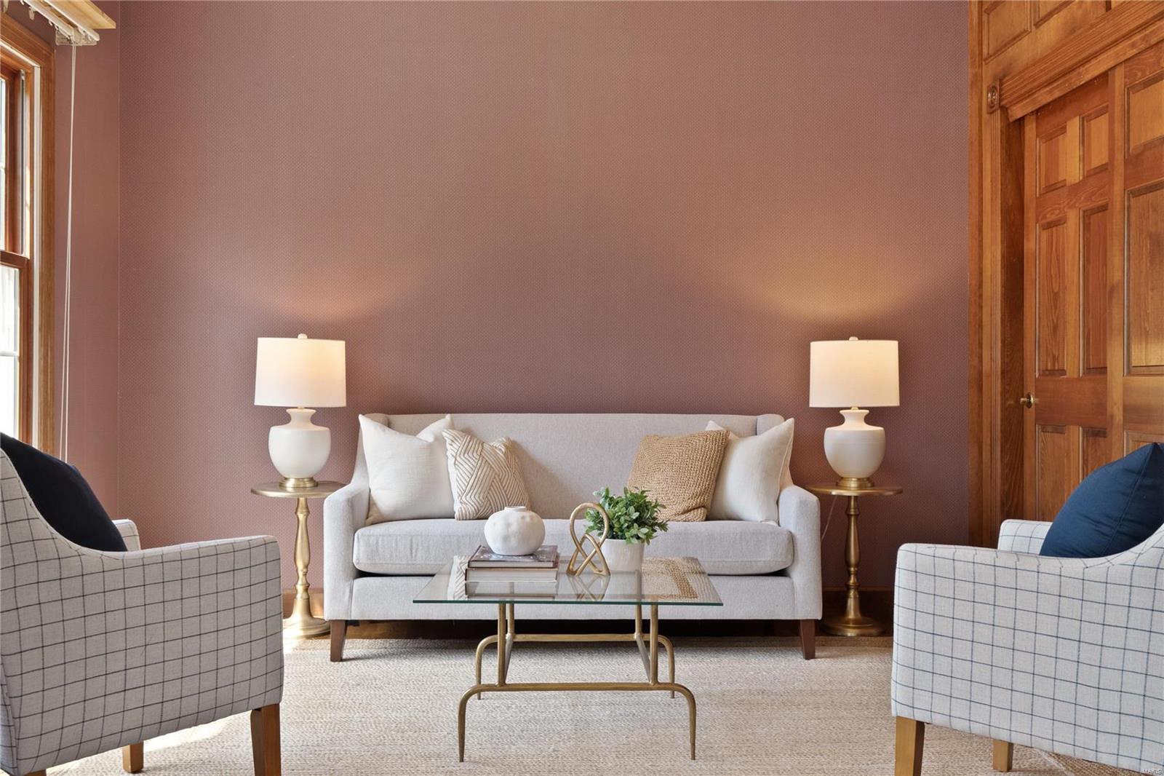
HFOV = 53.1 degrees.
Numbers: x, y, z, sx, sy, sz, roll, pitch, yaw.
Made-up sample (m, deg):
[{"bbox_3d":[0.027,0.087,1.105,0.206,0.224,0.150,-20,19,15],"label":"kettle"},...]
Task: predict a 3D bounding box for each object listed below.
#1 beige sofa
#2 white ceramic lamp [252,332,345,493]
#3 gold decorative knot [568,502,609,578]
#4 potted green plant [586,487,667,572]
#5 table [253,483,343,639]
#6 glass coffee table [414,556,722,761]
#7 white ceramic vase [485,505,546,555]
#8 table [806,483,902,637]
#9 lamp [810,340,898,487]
[{"bbox_3d":[-0.038,0.576,4.826,1.888,0.928,0.837,0,0,-1],"label":"beige sofa"},{"bbox_3d":[-1.203,0.102,4.971,0.392,0.654,0.392,0,0,-1],"label":"white ceramic lamp"},{"bbox_3d":[0.020,0.467,3.635,0.132,0.227,0.075,0,0,0],"label":"gold decorative knot"},{"bbox_3d":[0.143,0.450,3.744,0.260,0.261,0.255,0,0,-1],"label":"potted green plant"},{"bbox_3d":[-1.199,0.735,4.971,0.433,0.611,0.433,0,0,-1],"label":"table"},{"bbox_3d":[-0.023,0.810,3.575,0.838,0.460,0.838,0,0,1],"label":"glass coffee table"},{"bbox_3d":[-0.213,0.448,3.682,0.192,0.143,0.190,0,0,0],"label":"white ceramic vase"},{"bbox_3d":[1.167,0.735,5.023,0.428,0.611,0.428,0,0,-1],"label":"table"},{"bbox_3d":[1.171,0.105,5.023,0.390,0.649,0.390,0,0,-1],"label":"lamp"}]

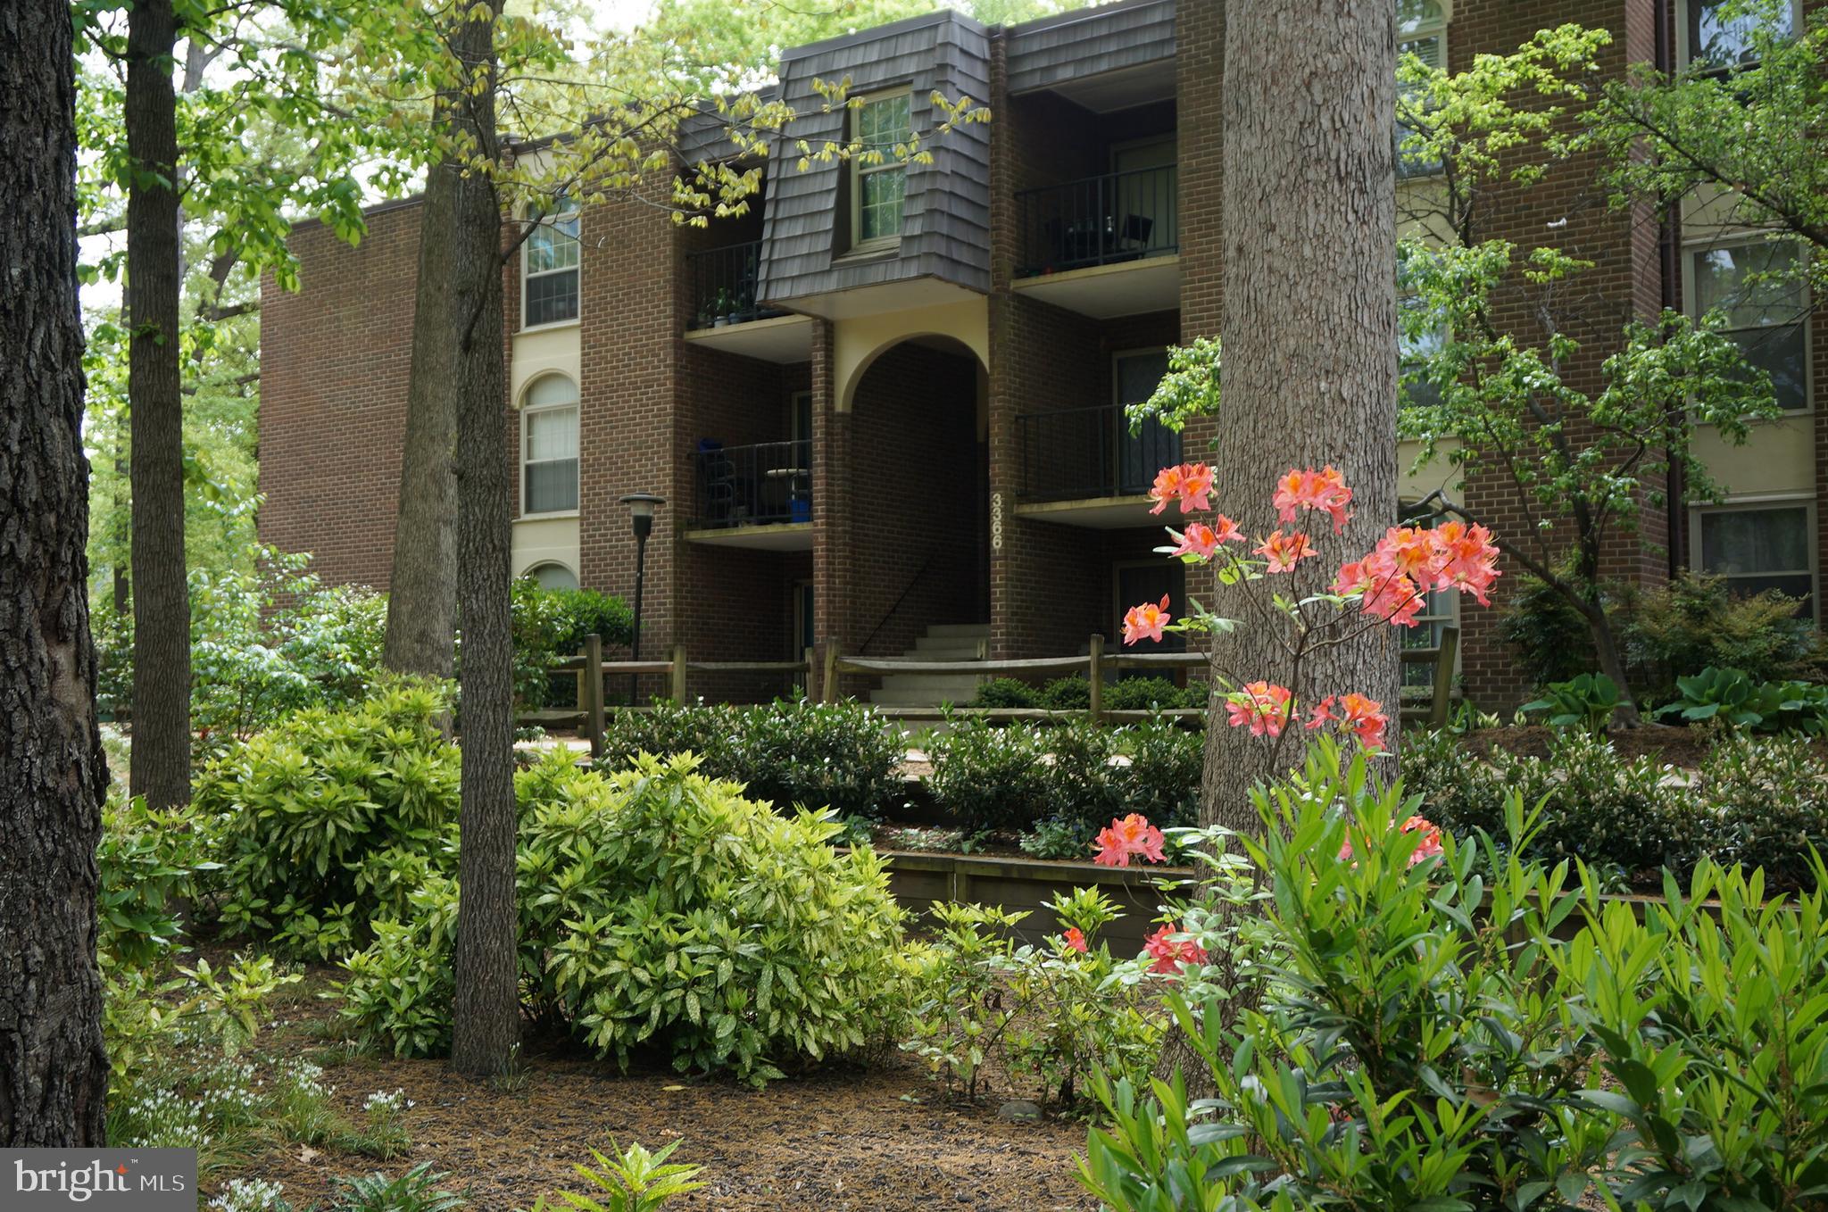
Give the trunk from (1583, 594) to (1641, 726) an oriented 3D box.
[{"bbox_3d":[5.835,0.448,15.700,0.450,1.120,0.250,0,-3,0],"label":"trunk"}]

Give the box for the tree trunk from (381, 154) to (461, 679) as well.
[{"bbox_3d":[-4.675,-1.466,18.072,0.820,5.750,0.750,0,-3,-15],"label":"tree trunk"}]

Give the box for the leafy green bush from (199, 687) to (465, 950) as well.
[{"bbox_3d":[-3.780,1.321,12.135,1.750,1.650,1.600,1,-3,-17],"label":"leafy green bush"}]

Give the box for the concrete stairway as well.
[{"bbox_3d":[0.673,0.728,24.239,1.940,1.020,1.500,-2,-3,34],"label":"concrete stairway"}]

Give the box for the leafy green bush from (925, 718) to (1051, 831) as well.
[{"bbox_3d":[0.526,1.198,13.400,0.950,0.820,0.880,0,-3,0],"label":"leafy green bush"}]

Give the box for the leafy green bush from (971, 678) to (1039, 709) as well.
[{"bbox_3d":[1.025,1.000,21.200,0.680,0.400,0.650,0,-3,0],"label":"leafy green bush"}]

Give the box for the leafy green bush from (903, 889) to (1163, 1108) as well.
[{"bbox_3d":[0.484,1.594,7.700,1.020,0.840,0.850,0,-3,0],"label":"leafy green bush"}]

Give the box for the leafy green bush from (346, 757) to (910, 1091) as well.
[{"bbox_3d":[-1.312,1.335,8.484,2.500,1.300,1.800,0,-3,-9],"label":"leafy green bush"}]

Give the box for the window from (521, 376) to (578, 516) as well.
[{"bbox_3d":[-5.152,-2.272,26.554,1.108,1.961,0.140,-2,-3,34],"label":"window"}]

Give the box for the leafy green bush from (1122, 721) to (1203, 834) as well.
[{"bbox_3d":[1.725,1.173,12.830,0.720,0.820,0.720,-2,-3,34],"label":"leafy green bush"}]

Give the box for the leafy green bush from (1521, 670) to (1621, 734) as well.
[{"bbox_3d":[5.319,0.775,15.200,0.760,0.490,0.700,0,-3,0],"label":"leafy green bush"}]

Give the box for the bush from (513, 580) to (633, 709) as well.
[{"bbox_3d":[-4.176,0.486,22.800,1.400,1.550,1.250,-2,-4,34],"label":"bush"}]

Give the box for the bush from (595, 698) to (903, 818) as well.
[{"bbox_3d":[-1.334,1.237,15.041,2.600,1.020,1.000,-2,-3,34],"label":"bush"}]

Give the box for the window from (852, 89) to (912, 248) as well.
[{"bbox_3d":[-0.368,-5.110,21.948,0.882,1.813,0.120,-2,-4,34],"label":"window"}]

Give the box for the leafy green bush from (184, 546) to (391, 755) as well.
[{"bbox_3d":[-6.278,0.458,18.800,1.950,1.980,1.800,0,-3,0],"label":"leafy green bush"}]

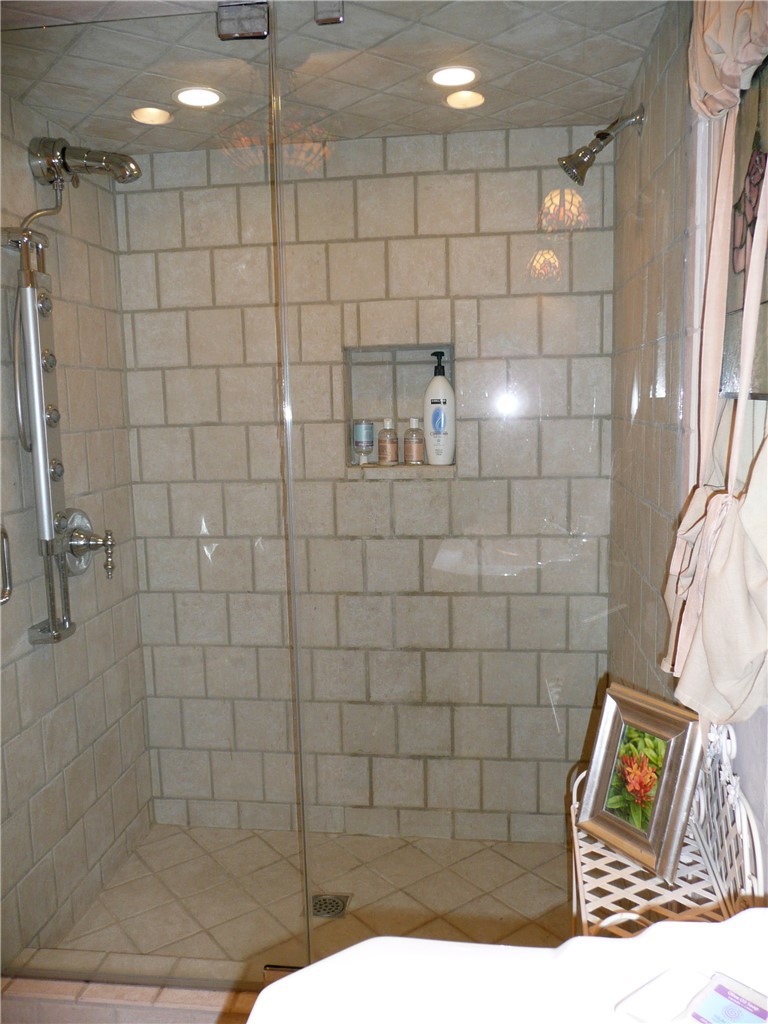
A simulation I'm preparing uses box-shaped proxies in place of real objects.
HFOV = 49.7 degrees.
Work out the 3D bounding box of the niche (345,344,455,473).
[{"bbox_3d":[0.052,-0.306,2.441,0.319,0.348,0.102,0,7,8],"label":"niche"}]

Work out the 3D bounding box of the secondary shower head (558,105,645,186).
[{"bbox_3d":[0.474,-0.803,1.818,0.179,0.167,0.076,0,7,8],"label":"secondary shower head"}]

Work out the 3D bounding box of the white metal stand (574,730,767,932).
[{"bbox_3d":[0.381,0.724,1.179,0.223,0.859,0.391,0,7,8],"label":"white metal stand"}]

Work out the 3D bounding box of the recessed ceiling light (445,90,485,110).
[{"bbox_3d":[0.199,-1.005,2.023,0.109,0.037,0.109,0,7,8],"label":"recessed ceiling light"}]

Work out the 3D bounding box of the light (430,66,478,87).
[{"bbox_3d":[0.159,-0.984,1.872,0.119,0.037,0.119,0,7,8],"label":"light"}]

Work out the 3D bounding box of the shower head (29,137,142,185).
[{"bbox_3d":[-0.708,-0.845,1.998,0.262,0.116,0.097,0,7,8],"label":"shower head"}]

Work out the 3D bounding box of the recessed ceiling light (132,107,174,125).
[{"bbox_3d":[-0.581,-0.993,2.080,0.112,0.037,0.112,0,7,8],"label":"recessed ceiling light"}]

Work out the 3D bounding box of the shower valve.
[{"bbox_3d":[-0.753,0.082,2.166,0.114,0.182,0.177,0,7,8],"label":"shower valve"}]

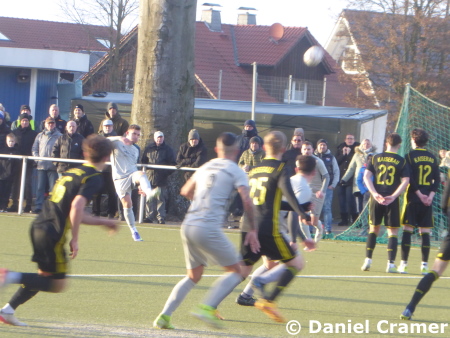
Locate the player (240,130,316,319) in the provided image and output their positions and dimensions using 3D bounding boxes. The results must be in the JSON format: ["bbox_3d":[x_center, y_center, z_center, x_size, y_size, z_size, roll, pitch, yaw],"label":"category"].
[{"bbox_3d":[0.431,0.528,38.800,0.630,1.780,0.850,3,1,41],"label":"player"}]

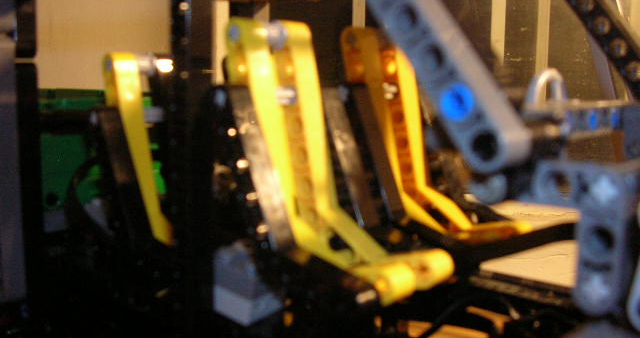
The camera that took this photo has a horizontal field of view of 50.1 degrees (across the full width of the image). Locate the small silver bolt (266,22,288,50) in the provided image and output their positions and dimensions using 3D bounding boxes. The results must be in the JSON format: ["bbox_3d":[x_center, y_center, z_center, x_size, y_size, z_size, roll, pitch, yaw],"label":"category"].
[{"bbox_3d":[-0.013,-0.035,0.177,0.007,0.007,0.008,-12,-2,44],"label":"small silver bolt"}]

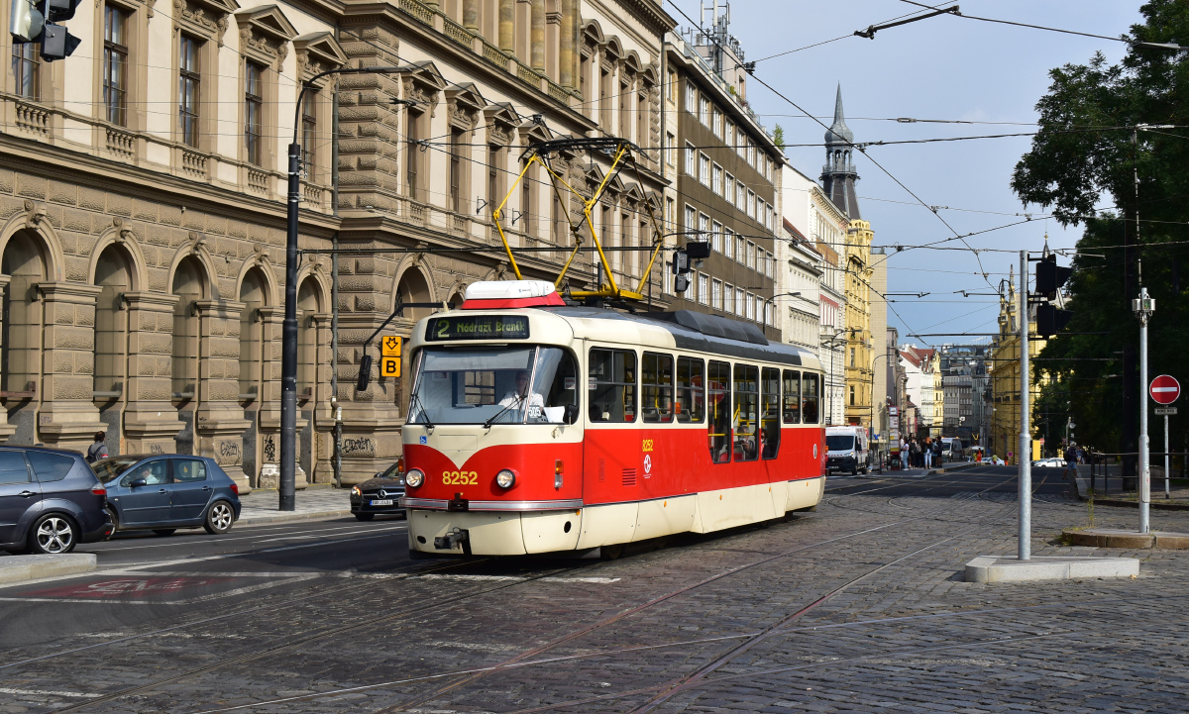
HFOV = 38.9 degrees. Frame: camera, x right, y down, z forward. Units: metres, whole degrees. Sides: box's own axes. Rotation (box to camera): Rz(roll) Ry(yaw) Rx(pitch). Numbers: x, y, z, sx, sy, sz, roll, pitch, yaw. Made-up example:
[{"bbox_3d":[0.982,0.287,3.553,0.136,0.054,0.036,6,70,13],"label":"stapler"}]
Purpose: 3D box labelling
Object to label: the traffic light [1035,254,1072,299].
[{"bbox_3d":[5.471,-0.949,20.050,0.420,0.540,0.450,0,-2,8],"label":"traffic light"}]

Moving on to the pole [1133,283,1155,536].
[{"bbox_3d":[8.330,0.810,25.500,0.330,3.720,0.250,0,-2,10],"label":"pole"}]

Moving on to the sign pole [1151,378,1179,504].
[{"bbox_3d":[13.629,1.927,40.200,0.700,2.970,0.120,0,-2,17],"label":"sign pole"}]

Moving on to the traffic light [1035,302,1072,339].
[{"bbox_3d":[5.471,-0.430,20.050,0.420,0.420,0.360,0,-2,8],"label":"traffic light"}]

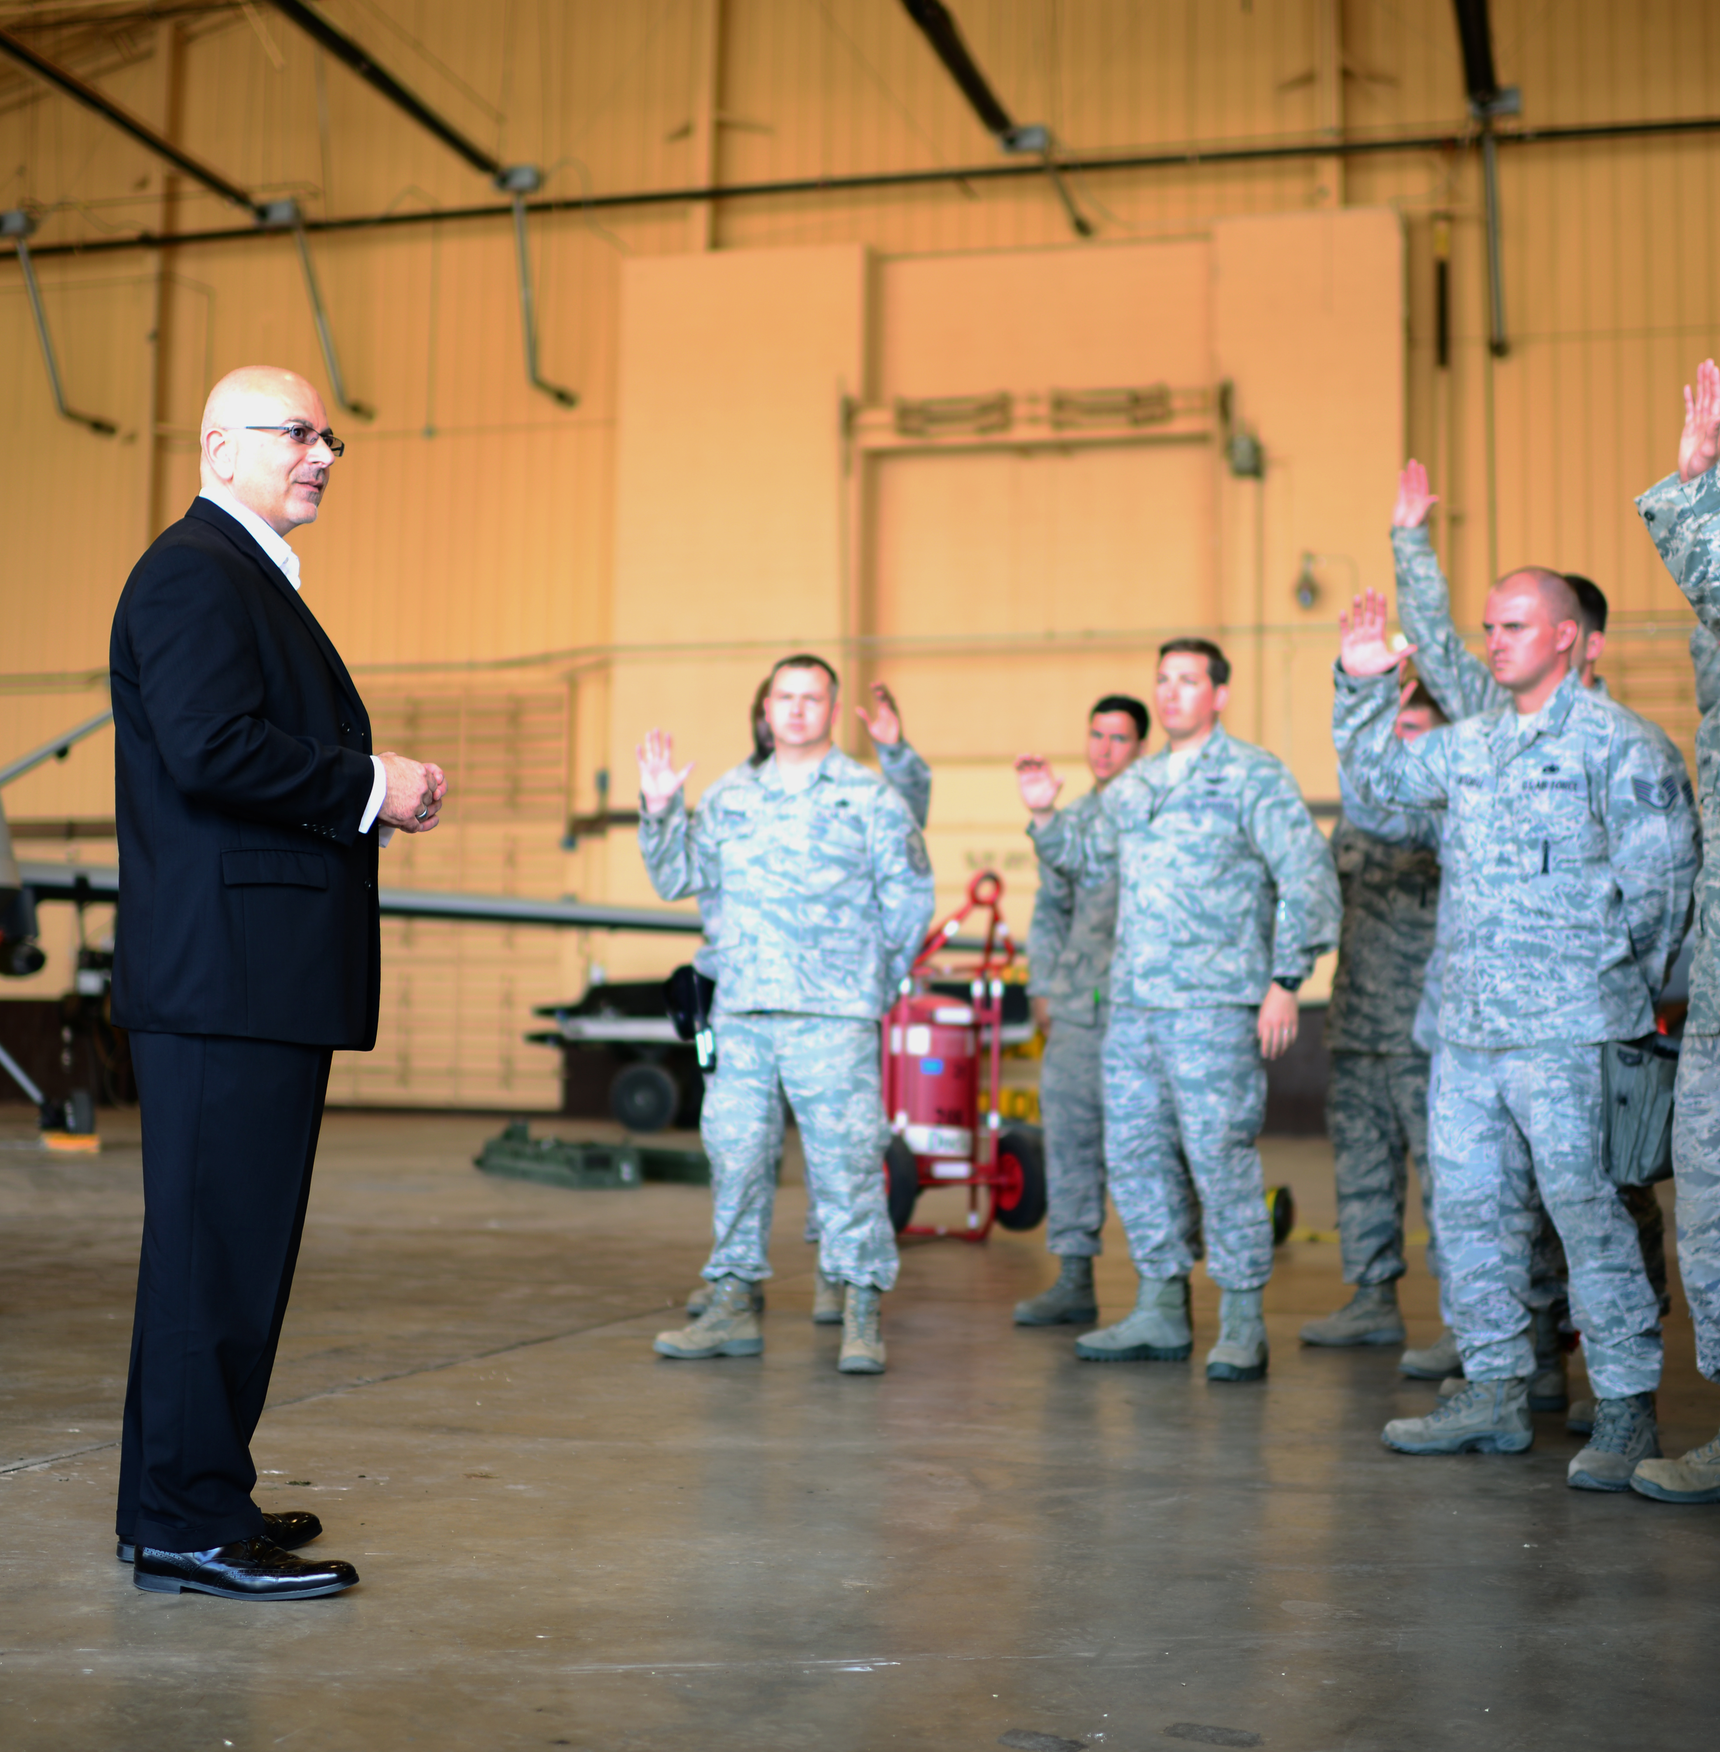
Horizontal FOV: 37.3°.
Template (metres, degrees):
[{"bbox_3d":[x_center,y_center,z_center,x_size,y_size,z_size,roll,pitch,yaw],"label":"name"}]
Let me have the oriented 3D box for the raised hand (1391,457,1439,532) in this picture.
[{"bbox_3d":[1.271,-0.874,5.850,0.110,0.170,0.065,-1,-3,18],"label":"raised hand"}]

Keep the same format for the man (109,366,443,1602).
[{"bbox_3d":[-0.888,0.129,3.839,0.510,1.813,0.560,1,-4,5],"label":"man"}]

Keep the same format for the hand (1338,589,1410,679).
[{"bbox_3d":[1.032,-0.485,5.120,0.140,0.180,0.065,0,-3,15],"label":"hand"}]

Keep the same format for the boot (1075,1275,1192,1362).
[{"bbox_3d":[0.712,1.135,6.652,0.300,0.240,0.115,2,-4,-10],"label":"boot"}]

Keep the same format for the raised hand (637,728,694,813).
[{"bbox_3d":[-0.495,-0.267,6.452,0.140,0.205,0.060,1,-4,2],"label":"raised hand"}]

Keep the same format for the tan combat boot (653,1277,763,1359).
[{"bbox_3d":[-0.379,1.096,6.439,0.285,0.225,0.108,1,-3,-5],"label":"tan combat boot"}]

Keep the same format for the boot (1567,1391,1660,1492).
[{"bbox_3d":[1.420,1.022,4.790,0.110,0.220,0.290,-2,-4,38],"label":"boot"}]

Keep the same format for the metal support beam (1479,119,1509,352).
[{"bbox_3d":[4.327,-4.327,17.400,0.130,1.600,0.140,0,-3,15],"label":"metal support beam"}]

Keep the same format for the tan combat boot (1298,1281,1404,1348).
[{"bbox_3d":[1.360,1.177,7.079,0.285,0.235,0.115,2,-4,-10],"label":"tan combat boot"}]

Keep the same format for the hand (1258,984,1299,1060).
[{"bbox_3d":[1.050,0.365,6.391,0.100,0.190,0.080,2,-4,-10],"label":"hand"}]

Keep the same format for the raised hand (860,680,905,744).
[{"bbox_3d":[0.065,-0.470,7.399,0.115,0.180,0.080,-1,-4,25],"label":"raised hand"}]

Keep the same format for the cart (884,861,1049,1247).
[{"bbox_3d":[0.380,0.700,9.946,0.700,1.420,0.650,2,-3,-18],"label":"cart"}]

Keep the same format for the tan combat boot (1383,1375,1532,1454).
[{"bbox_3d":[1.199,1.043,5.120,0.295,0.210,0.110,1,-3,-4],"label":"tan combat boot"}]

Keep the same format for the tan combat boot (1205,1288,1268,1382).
[{"bbox_3d":[0.940,1.118,6.356,0.115,0.240,0.300,0,-4,14],"label":"tan combat boot"}]

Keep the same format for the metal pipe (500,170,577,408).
[{"bbox_3d":[-3.437,-6.348,27.733,0.320,2.200,1.600,0,-4,15],"label":"metal pipe"}]

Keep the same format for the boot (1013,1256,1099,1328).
[{"bbox_3d":[0.582,1.197,7.563,0.275,0.235,0.110,4,-5,-42],"label":"boot"}]

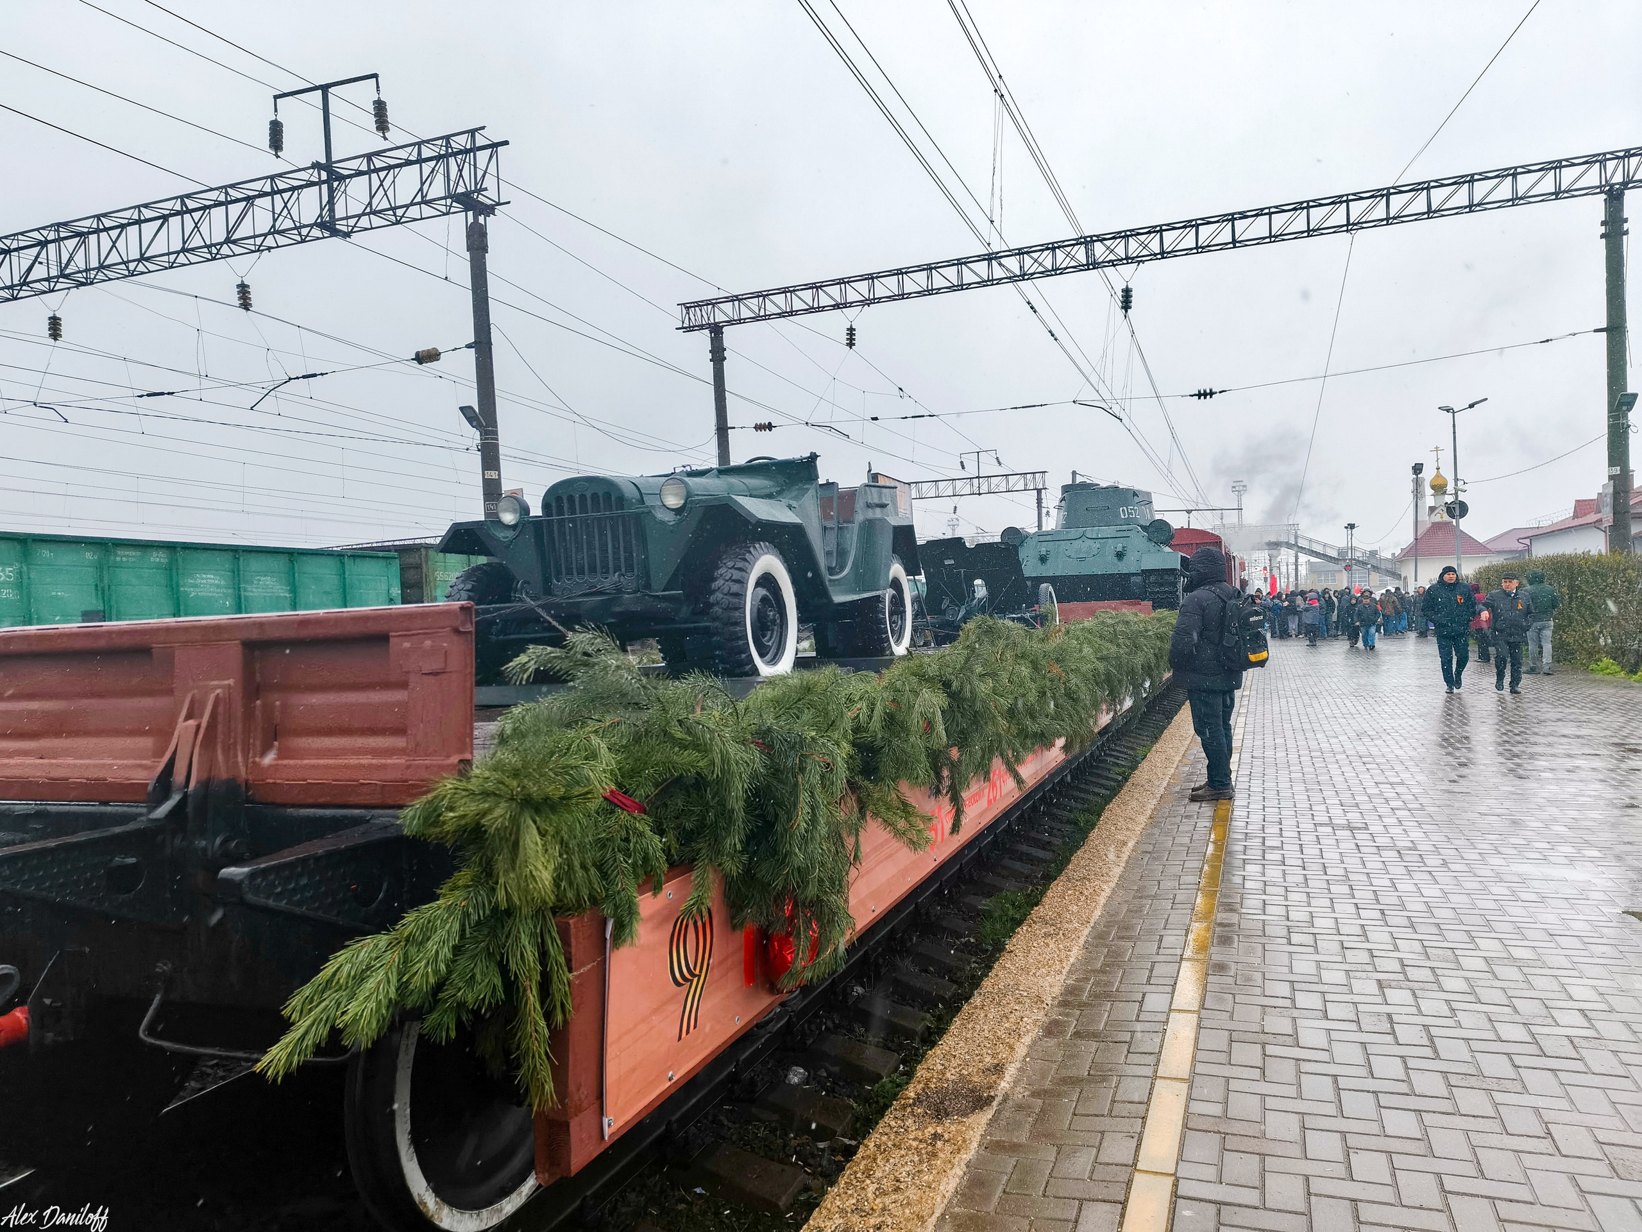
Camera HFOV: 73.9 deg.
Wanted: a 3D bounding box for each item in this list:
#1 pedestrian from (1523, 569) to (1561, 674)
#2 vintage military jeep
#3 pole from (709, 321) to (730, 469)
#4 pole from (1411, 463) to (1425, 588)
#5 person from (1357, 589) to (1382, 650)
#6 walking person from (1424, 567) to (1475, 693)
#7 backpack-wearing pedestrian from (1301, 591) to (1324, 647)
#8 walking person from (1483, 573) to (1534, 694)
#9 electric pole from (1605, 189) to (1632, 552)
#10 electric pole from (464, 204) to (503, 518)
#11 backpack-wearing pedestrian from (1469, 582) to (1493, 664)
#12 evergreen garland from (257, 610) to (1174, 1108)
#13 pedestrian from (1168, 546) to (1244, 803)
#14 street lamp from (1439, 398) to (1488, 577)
[{"bbox_3d":[12.029,0.084,18.323,0.580,1.743,0.420,-3,0,36],"label":"pedestrian"},{"bbox_3d":[-0.658,-0.319,6.897,1.780,1.330,3.350,-2,0,22],"label":"vintage military jeep"},{"bbox_3d":[-2.619,-2.951,30.100,0.420,10.157,0.420,-3,0,22],"label":"pole"},{"bbox_3d":[22.936,-2.685,41.997,0.400,6.500,0.350,-2,0,22],"label":"pole"},{"bbox_3d":[14.412,0.130,28.819,0.580,1.516,0.420,-3,0,25],"label":"person"},{"bbox_3d":[8.955,0.194,15.594,0.640,1.803,0.450,-3,0,26],"label":"walking person"},{"bbox_3d":[14.429,0.094,32.000,0.580,1.660,0.480,-2,0,22],"label":"backpack-wearing pedestrian"},{"bbox_3d":[9.683,0.244,15.350,0.620,1.700,0.450,-2,0,22],"label":"walking person"},{"bbox_3d":[16.734,-4.103,22.900,0.420,9.731,0.420,-3,0,22],"label":"electric pole"},{"bbox_3d":[-6.358,-2.830,21.000,0.420,10.199,0.420,-3,0,22],"label":"electric pole"},{"bbox_3d":[13.380,0.128,22.188,0.460,1.588,0.520,-3,0,19],"label":"backpack-wearing pedestrian"},{"bbox_3d":[1.820,0.452,8.442,0.750,1.000,14.000,-2,0,22],"label":"evergreen garland"},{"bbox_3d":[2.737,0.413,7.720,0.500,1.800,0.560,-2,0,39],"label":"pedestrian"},{"bbox_3d":[20.813,-3.109,34.997,0.900,7.500,1.900,-2,0,-23],"label":"street lamp"}]

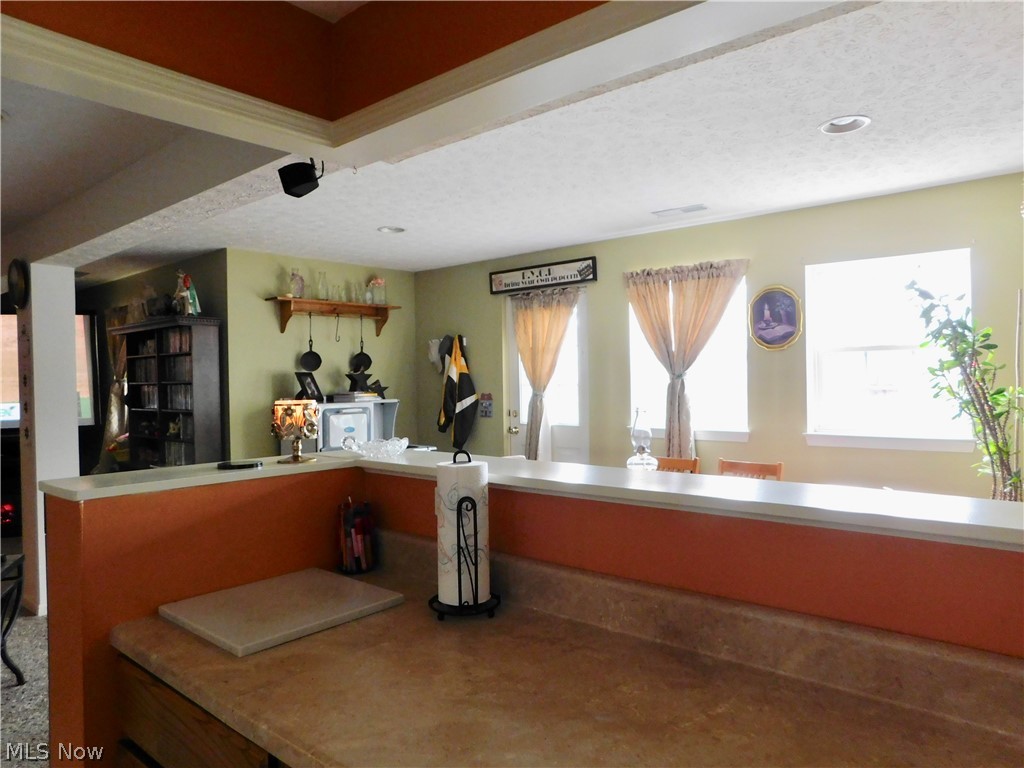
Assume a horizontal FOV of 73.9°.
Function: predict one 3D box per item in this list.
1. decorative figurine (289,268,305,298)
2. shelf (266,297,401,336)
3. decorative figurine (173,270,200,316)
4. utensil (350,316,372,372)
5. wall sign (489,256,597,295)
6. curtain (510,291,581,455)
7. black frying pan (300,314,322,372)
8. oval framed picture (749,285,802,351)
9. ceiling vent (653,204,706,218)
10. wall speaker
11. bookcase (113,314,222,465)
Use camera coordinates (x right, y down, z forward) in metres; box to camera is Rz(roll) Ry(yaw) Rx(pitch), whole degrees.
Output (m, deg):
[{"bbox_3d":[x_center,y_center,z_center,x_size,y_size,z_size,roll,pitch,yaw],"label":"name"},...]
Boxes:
[{"bbox_3d":[-1.790,-0.829,5.651,0.110,0.250,0.110,-1,1,41],"label":"decorative figurine"},{"bbox_3d":[-1.520,-0.574,5.959,0.180,0.285,1.275,-1,1,41],"label":"shelf"},{"bbox_3d":[-2.579,-0.690,5.394,0.200,0.380,0.150,-1,1,41],"label":"decorative figurine"},{"bbox_3d":[-1.372,-0.358,6.197,0.050,0.515,0.195,-1,1,41],"label":"utensil"},{"bbox_3d":[0.236,-0.898,5.700,1.130,0.185,0.030,-1,1,41],"label":"wall sign"},{"bbox_3d":[0.278,0.048,5.614,0.690,1.600,0.090,-1,1,41],"label":"curtain"},{"bbox_3d":[-1.719,-0.353,5.795,0.050,0.510,0.190,-1,1,41],"label":"black frying pan"},{"bbox_3d":[1.721,-0.433,4.430,0.340,0.420,0.030,-1,1,41],"label":"oval framed picture"},{"bbox_3d":[1.078,-1.113,4.384,0.340,0.020,0.130,-1,1,41],"label":"ceiling vent"},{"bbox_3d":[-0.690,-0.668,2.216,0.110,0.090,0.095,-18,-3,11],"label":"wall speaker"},{"bbox_3d":[-2.905,0.442,5.696,1.360,1.877,0.330,-1,1,41],"label":"bookcase"}]

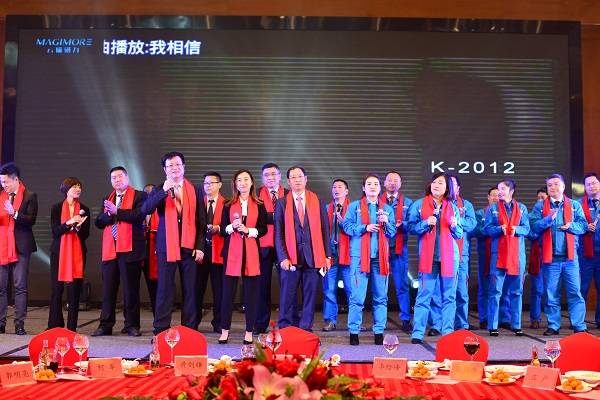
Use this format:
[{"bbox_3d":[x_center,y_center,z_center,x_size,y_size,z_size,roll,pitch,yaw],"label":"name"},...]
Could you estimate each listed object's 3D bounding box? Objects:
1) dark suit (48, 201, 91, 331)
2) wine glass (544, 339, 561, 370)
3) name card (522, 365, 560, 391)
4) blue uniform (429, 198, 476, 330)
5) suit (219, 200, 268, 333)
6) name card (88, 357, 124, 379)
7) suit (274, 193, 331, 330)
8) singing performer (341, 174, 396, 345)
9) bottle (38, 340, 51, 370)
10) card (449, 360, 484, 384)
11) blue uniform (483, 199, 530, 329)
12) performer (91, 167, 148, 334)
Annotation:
[{"bbox_3d":[-2.412,0.696,8.720,0.430,1.380,0.310,1,-4,-14],"label":"dark suit"},{"bbox_3d":[1.337,0.858,4.400,0.090,0.222,0.090,0,-3,0],"label":"wine glass"},{"bbox_3d":[1.248,0.911,4.290,0.190,0.108,0.080,-2,-4,32],"label":"name card"},{"bbox_3d":[1.660,0.688,9.013,0.500,1.420,0.360,0,-3,14],"label":"blue uniform"},{"bbox_3d":[-0.541,0.645,8.200,0.470,1.290,0.340,0,-3,-3],"label":"suit"},{"bbox_3d":[-1.131,0.983,4.880,0.195,0.115,0.080,1,-4,-17],"label":"name card"},{"bbox_3d":[0.031,0.641,8.550,0.570,1.430,0.310,0,-3,-3],"label":"suit"},{"bbox_3d":[0.653,0.560,7.947,0.490,1.620,0.360,1,-3,-3],"label":"singing performer"},{"bbox_3d":[-1.463,0.887,4.770,0.060,0.165,0.060,0,-3,0],"label":"bottle"},{"bbox_3d":[0.971,1.000,4.860,0.195,0.115,0.080,-1,-4,17],"label":"card"},{"bbox_3d":[2.211,0.703,8.880,0.480,1.380,0.320,0,-3,7],"label":"blue uniform"},{"bbox_3d":[-1.858,0.526,8.600,0.500,1.730,0.400,0,-3,14],"label":"performer"}]

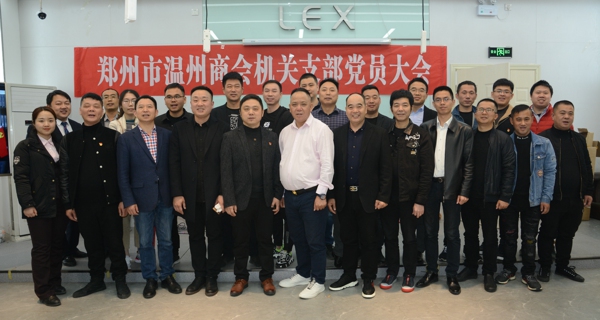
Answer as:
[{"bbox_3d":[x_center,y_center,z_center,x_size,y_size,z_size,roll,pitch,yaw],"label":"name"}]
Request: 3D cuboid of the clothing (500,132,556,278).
[{"bbox_3d":[2.014,0.411,3.526,0.480,1.304,0.290,2,6,29],"label":"clothing"}]

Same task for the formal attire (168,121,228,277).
[{"bbox_3d":[-0.867,0.348,3.487,0.510,1.447,0.300,-2,5,-12],"label":"formal attire"}]

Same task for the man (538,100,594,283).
[{"bbox_3d":[2.522,0.290,3.785,0.550,1.692,0.360,3,5,30],"label":"man"}]

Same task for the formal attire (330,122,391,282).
[{"bbox_3d":[0.507,0.362,3.437,0.560,1.347,0.320,1,5,16],"label":"formal attire"}]

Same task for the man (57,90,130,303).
[{"bbox_3d":[-1.759,0.298,3.441,0.560,1.739,0.340,-2,5,-19],"label":"man"}]

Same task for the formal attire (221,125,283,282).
[{"bbox_3d":[-0.407,0.361,3.357,0.520,1.314,0.310,-1,2,-8],"label":"formal attire"}]

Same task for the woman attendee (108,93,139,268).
[{"bbox_3d":[-1.658,0.171,3.890,0.440,1.714,0.310,-2,5,-18],"label":"woman attendee"}]

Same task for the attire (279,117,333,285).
[{"bbox_3d":[0.054,0.331,3.349,0.500,1.420,0.350,0,2,22],"label":"attire"}]

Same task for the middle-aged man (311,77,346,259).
[{"bbox_3d":[0.284,0.121,3.852,0.500,1.788,0.320,0,5,3],"label":"middle-aged man"}]

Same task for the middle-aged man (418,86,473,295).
[{"bbox_3d":[1.229,0.239,3.356,0.490,1.704,0.350,0,2,32],"label":"middle-aged man"}]

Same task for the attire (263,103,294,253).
[{"bbox_3d":[-0.238,0.220,3.880,0.470,1.467,0.290,-1,5,-5],"label":"attire"}]

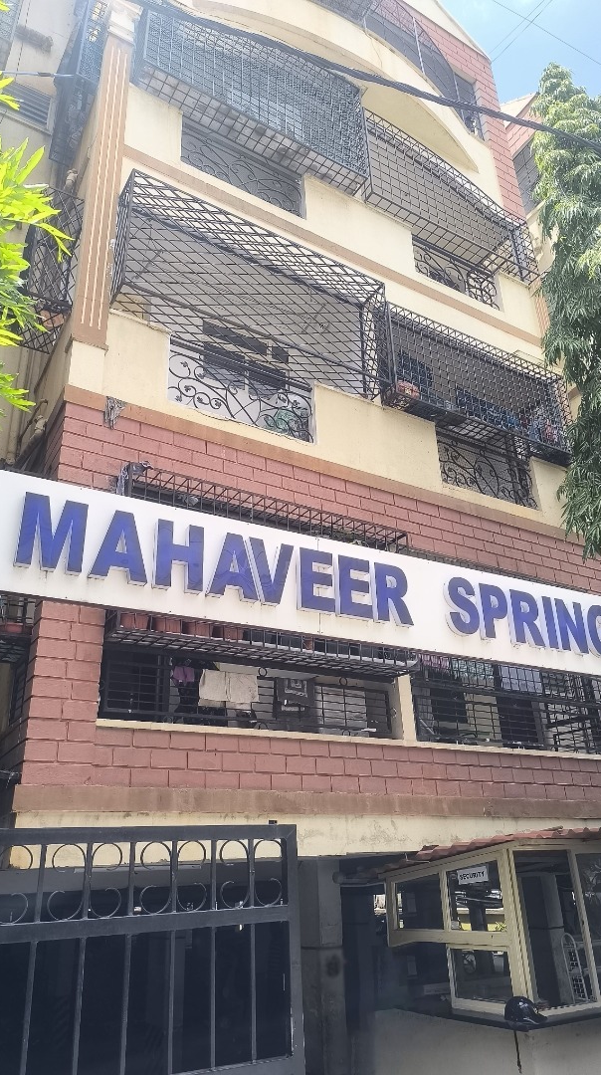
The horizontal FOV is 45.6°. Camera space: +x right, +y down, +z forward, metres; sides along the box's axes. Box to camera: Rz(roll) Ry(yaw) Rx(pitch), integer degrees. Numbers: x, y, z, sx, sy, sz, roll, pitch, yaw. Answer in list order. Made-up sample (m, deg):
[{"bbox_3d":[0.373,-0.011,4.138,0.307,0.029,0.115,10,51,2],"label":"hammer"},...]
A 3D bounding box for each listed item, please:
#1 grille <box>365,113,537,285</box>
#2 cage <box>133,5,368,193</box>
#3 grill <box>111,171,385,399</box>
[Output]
[{"bbox_3d":[2.205,-4.915,10.356,3.083,1.652,0.250,13,-28,-29],"label":"grille"},{"bbox_3d":[-0.517,-5.516,8.791,2.957,1.577,0.315,13,-28,-29],"label":"cage"},{"bbox_3d":[-0.406,-2.521,7.402,2.956,1.405,0.374,13,-28,-29],"label":"grill"}]

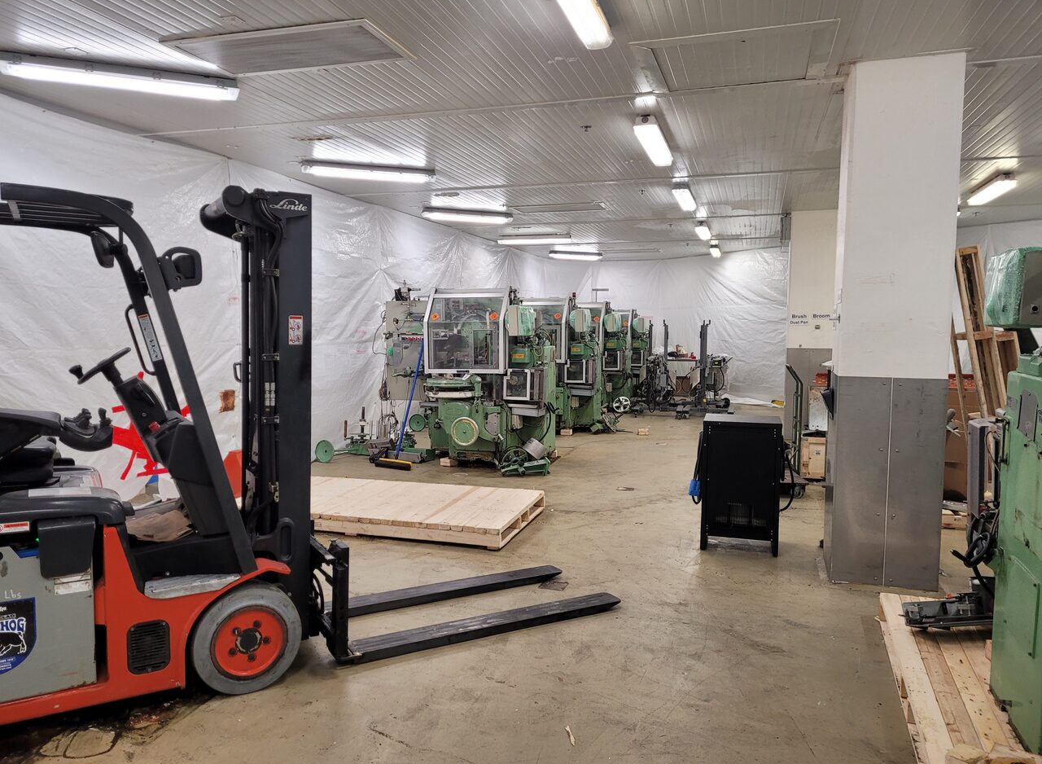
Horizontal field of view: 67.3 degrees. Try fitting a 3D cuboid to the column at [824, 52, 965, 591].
[{"bbox_3d":[2.215,-0.321,4.730,0.567,3.002,0.567,2,4,17],"label":"column"}]

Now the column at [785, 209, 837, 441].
[{"bbox_3d":[3.872,-0.744,10.503,0.567,3.002,0.567,2,4,17],"label":"column"}]

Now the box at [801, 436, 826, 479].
[{"bbox_3d":[2.585,0.658,6.940,0.205,0.375,0.240,1,4,11],"label":"box"}]

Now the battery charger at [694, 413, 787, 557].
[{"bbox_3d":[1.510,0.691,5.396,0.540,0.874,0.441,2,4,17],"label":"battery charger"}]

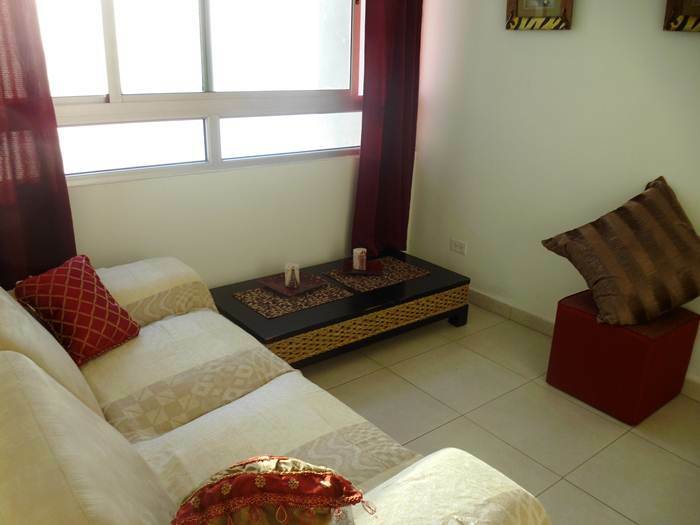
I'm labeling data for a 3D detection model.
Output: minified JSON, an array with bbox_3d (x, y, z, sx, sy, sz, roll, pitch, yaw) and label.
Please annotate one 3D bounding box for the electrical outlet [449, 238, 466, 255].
[{"bbox_3d":[0.626,-0.088,3.293,0.010,0.072,0.115,-13,25,-36],"label":"electrical outlet"}]

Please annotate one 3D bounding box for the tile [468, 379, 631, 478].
[{"bbox_3d":[0.756,0.628,2.209,0.445,0.012,0.445,-13,25,-36],"label":"tile"}]

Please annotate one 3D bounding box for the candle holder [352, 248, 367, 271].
[{"bbox_3d":[0.054,-0.016,2.996,0.069,0.099,0.069,-13,25,-36],"label":"candle holder"}]

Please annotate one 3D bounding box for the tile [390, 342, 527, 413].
[{"bbox_3d":[0.481,0.502,2.538,0.445,0.012,0.445,-13,25,-36],"label":"tile"}]

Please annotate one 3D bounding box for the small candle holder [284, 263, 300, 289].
[{"bbox_3d":[-0.277,0.064,2.735,0.070,0.105,0.070,2,20,-1],"label":"small candle holder"}]

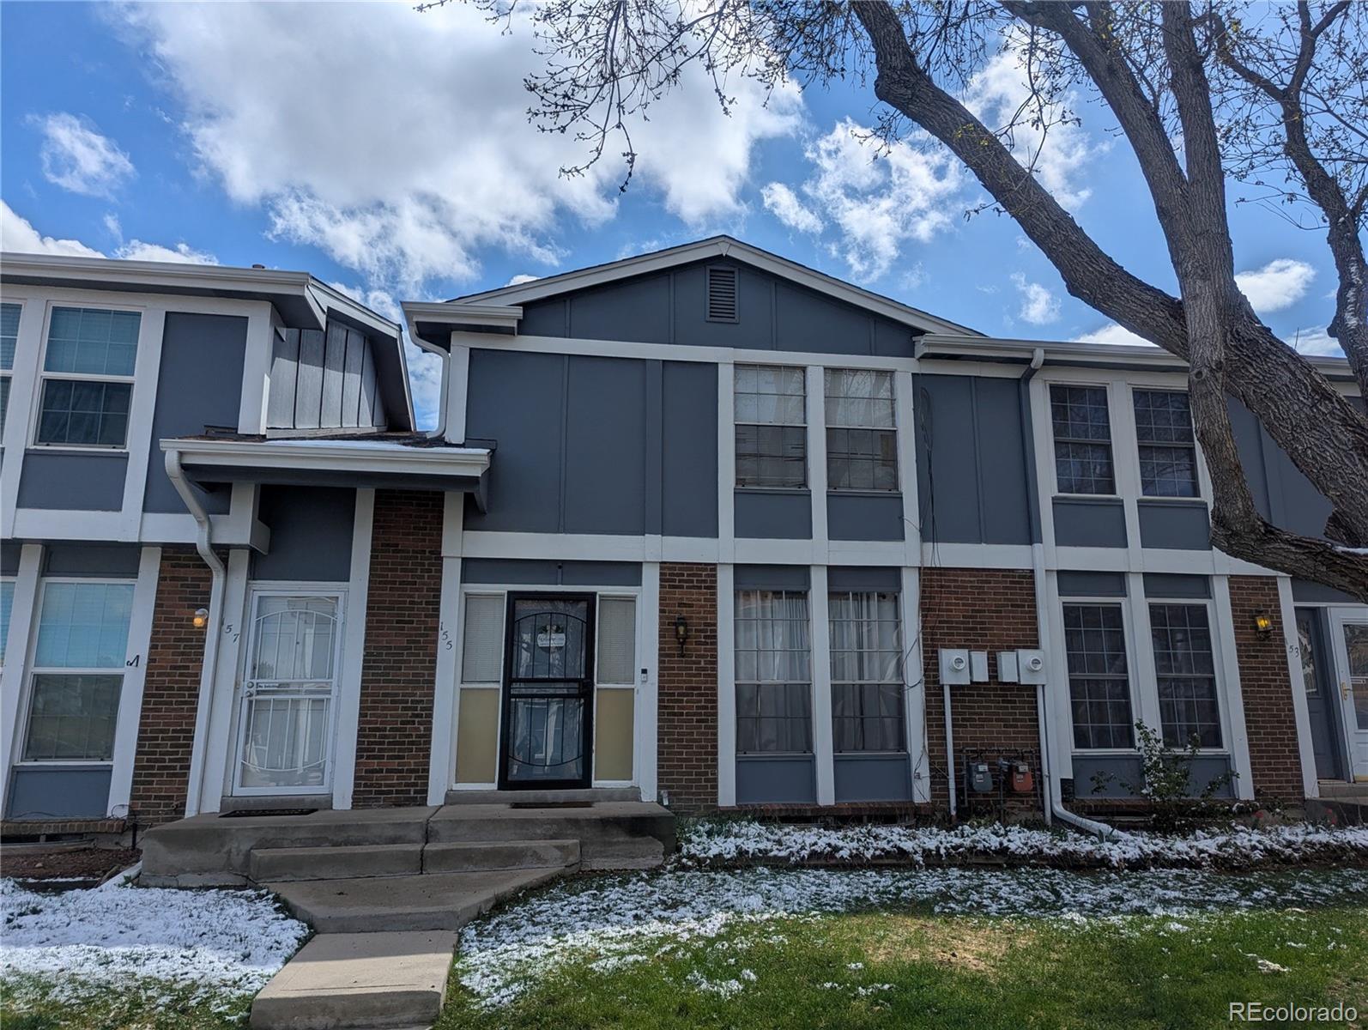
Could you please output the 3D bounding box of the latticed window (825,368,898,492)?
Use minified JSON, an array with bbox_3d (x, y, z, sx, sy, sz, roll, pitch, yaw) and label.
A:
[{"bbox_3d":[2.059,-0.986,10.992,0.845,1.464,0.100,2,-12,-8],"label":"latticed window"}]

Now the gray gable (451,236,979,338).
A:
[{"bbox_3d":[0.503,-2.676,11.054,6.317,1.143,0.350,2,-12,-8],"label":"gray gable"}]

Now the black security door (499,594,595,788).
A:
[{"bbox_3d":[-1.434,1.853,10.095,0.950,2.045,0.070,2,-13,-7],"label":"black security door"}]

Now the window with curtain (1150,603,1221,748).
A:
[{"bbox_3d":[5.826,1.854,11.069,0.734,1.680,0.090,2,-13,-7],"label":"window with curtain"}]

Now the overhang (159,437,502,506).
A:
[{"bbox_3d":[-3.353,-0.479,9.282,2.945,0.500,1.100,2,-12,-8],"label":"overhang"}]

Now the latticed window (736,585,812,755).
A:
[{"bbox_3d":[0.996,1.727,10.558,0.867,1.779,0.100,2,-11,-8],"label":"latticed window"}]

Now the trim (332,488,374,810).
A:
[{"bbox_3d":[-3.380,1.321,9.736,0.193,3.273,0.050,2,-12,-8],"label":"trim"}]

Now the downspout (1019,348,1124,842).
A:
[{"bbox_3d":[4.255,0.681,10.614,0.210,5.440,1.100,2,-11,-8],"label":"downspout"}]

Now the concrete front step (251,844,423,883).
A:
[{"bbox_3d":[-2.995,3.013,8.245,1.450,0.215,0.330,2,-11,-8],"label":"concrete front step"}]

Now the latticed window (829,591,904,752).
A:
[{"bbox_3d":[2.041,1.737,10.619,0.838,1.772,0.090,2,-13,-7],"label":"latticed window"}]

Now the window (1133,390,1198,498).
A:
[{"bbox_3d":[5.835,-0.878,11.495,0.787,1.370,0.100,2,-12,-8],"label":"window"}]

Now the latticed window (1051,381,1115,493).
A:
[{"bbox_3d":[4.886,-0.931,11.640,0.742,1.390,0.100,2,-11,-8],"label":"latticed window"}]

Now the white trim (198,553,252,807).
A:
[{"bbox_3d":[-4.603,1.624,9.504,0.203,2.597,0.050,2,-12,-8],"label":"white trim"}]

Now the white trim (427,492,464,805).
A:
[{"bbox_3d":[-2.462,1.332,9.861,0.193,3.236,0.050,2,-12,-8],"label":"white trim"}]

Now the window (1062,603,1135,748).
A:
[{"bbox_3d":[4.716,1.814,10.792,0.754,1.647,0.100,2,-12,-8],"label":"window"}]

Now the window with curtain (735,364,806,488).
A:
[{"bbox_3d":[1.016,-1.039,11.107,0.846,1.505,0.100,2,-11,-8],"label":"window with curtain"}]

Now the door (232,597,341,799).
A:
[{"bbox_3d":[-4.057,1.808,9.813,0.956,2.069,0.090,2,-11,-8],"label":"door"}]

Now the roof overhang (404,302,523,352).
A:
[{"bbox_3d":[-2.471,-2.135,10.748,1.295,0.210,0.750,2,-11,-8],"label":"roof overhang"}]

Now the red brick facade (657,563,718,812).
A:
[{"bbox_3d":[0.040,1.840,10.340,0.653,2.625,0.120,2,-13,-7],"label":"red brick facade"}]

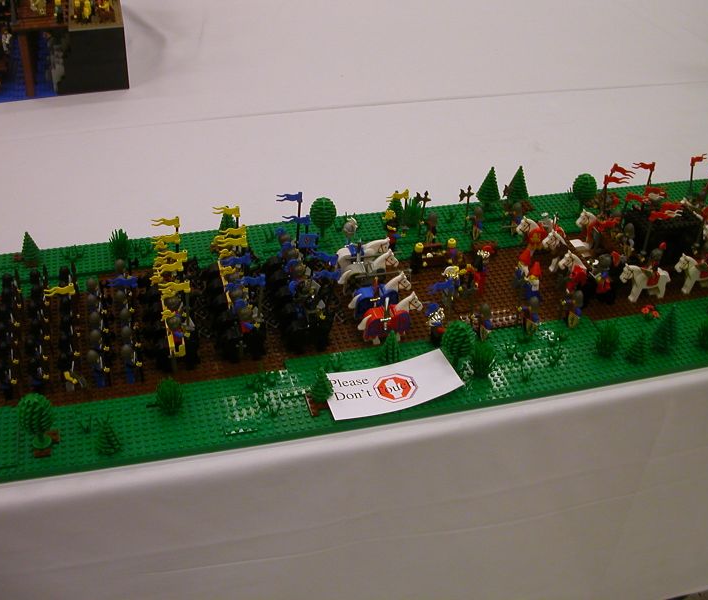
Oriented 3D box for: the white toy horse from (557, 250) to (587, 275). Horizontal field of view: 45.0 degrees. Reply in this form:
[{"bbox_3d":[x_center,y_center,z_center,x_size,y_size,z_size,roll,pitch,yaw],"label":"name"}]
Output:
[{"bbox_3d":[0.292,-0.039,1.058,0.073,0.065,0.019,-7,39,-14],"label":"white toy horse"}]

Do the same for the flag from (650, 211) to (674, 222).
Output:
[{"bbox_3d":[0.382,-0.104,1.062,0.041,0.013,0.008,-7,39,-14],"label":"flag"}]

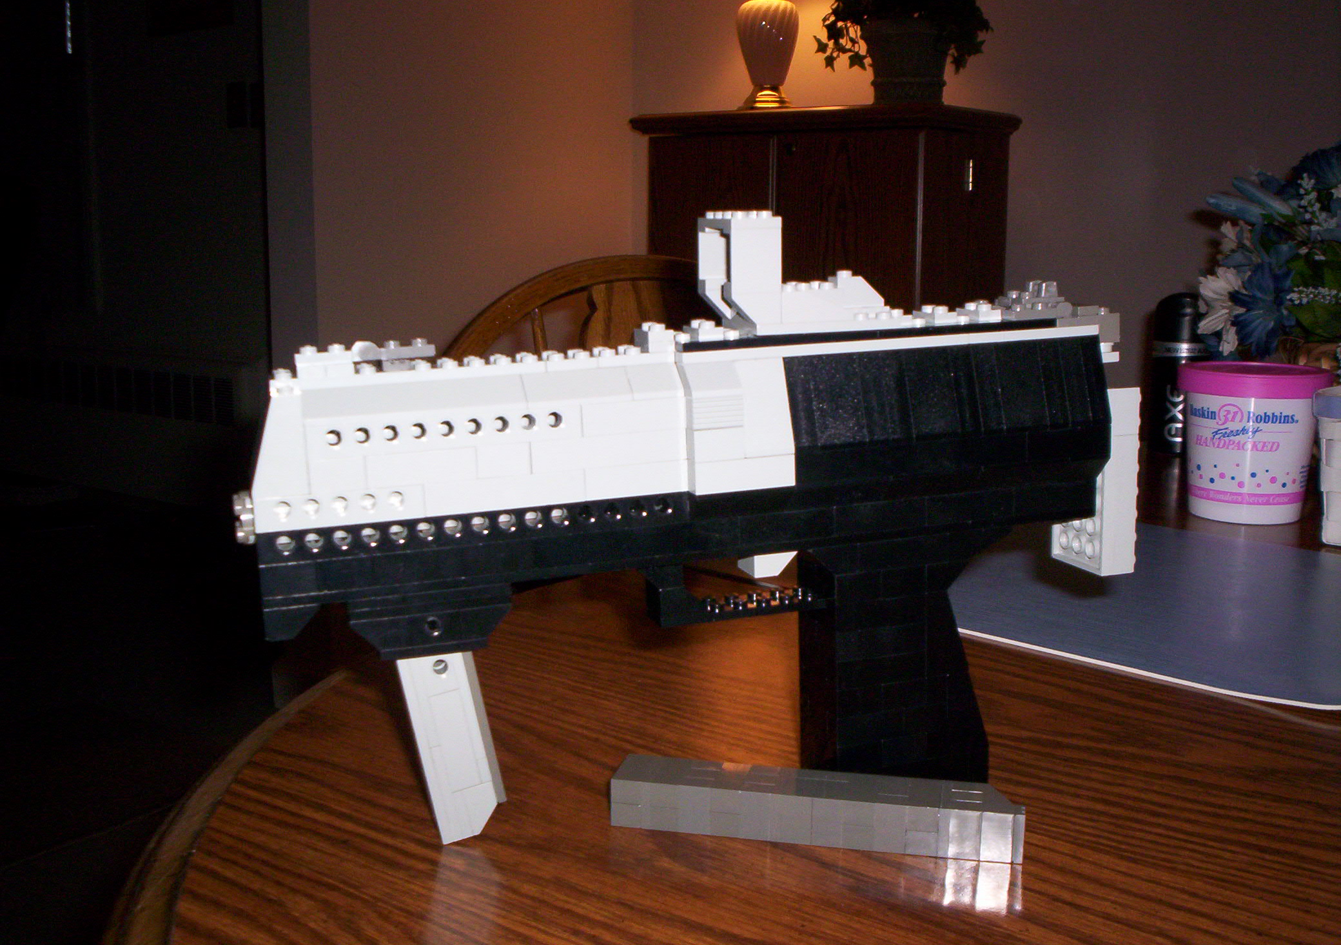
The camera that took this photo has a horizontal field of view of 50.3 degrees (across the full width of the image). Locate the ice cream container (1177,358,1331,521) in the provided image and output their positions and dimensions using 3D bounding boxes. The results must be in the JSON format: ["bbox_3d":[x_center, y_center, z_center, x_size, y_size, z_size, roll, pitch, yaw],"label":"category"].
[{"bbox_3d":[0.393,-0.021,0.960,0.101,0.100,0.101,6,11,29],"label":"ice cream container"}]

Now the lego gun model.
[{"bbox_3d":[0.017,0.017,0.457,0.299,0.196,0.048,-5,9,-17],"label":"lego gun model"}]

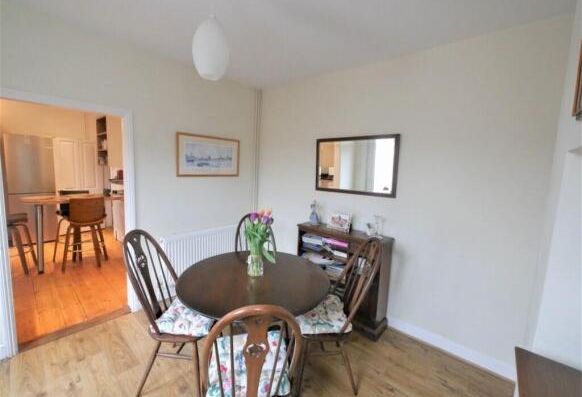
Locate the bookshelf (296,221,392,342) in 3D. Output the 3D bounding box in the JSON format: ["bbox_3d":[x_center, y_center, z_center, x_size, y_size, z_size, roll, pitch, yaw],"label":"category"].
[{"bbox_3d":[0.525,0.800,2.517,0.962,0.901,0.311,7,8,39],"label":"bookshelf"}]

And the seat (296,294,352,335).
[{"bbox_3d":[0.232,0.869,1.793,0.410,0.050,0.420,2,6,-4],"label":"seat"}]

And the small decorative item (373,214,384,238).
[{"bbox_3d":[0.849,0.280,2.272,0.085,0.210,0.080,7,8,39],"label":"small decorative item"}]

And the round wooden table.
[{"bbox_3d":[-0.277,0.934,1.800,1.110,0.730,1.110,2,6,0],"label":"round wooden table"}]

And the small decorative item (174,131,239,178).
[{"bbox_3d":[-0.989,-0.522,2.962,0.025,0.492,0.875,7,8,39],"label":"small decorative item"}]

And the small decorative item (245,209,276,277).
[{"bbox_3d":[-0.217,0.346,1.763,0.200,0.450,0.190,2,6,0],"label":"small decorative item"}]

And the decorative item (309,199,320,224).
[{"bbox_3d":[0.281,0.181,2.767,0.100,0.255,0.090,7,8,39],"label":"decorative item"}]

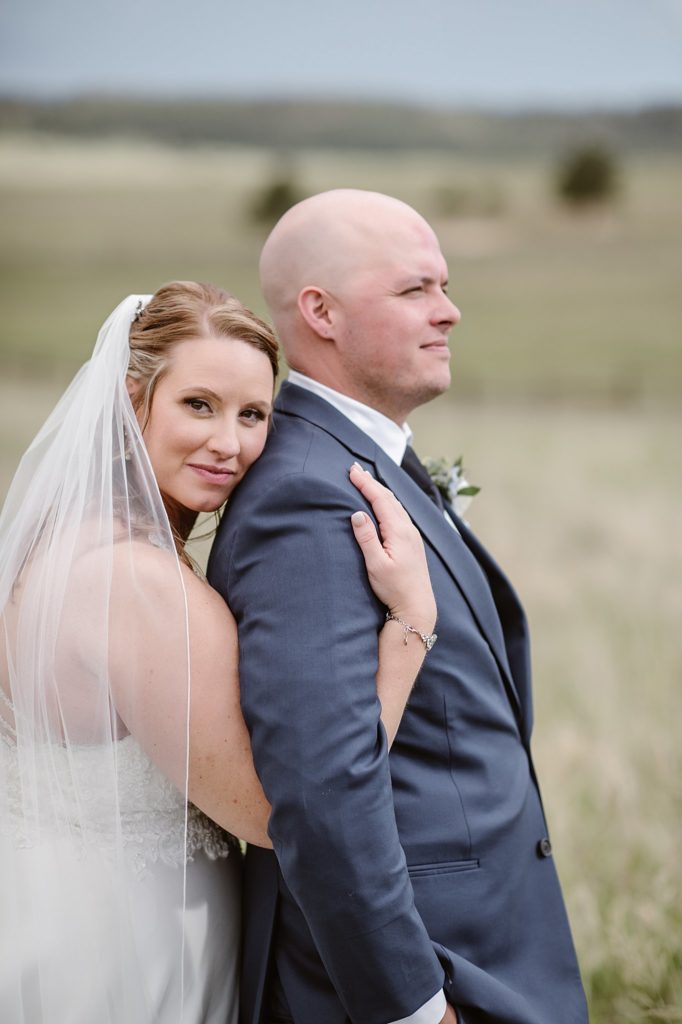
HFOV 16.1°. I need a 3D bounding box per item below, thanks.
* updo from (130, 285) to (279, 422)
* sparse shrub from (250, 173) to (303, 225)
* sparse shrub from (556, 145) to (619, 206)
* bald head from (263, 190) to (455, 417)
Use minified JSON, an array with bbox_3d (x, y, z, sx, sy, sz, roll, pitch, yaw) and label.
[{"bbox_3d":[-0.152,-0.166,2.600,0.180,0.200,0.210,8,8,-23],"label":"updo"},{"bbox_3d":[-1.388,-6.745,52.000,1.150,1.150,1.150,1,8,0],"label":"sparse shrub"},{"bbox_3d":[6.323,-8.632,62.000,1.600,1.600,1.600,1,8,0],"label":"sparse shrub"},{"bbox_3d":[0.018,-0.227,2.630,0.225,0.250,0.175,4,8,22],"label":"bald head"}]

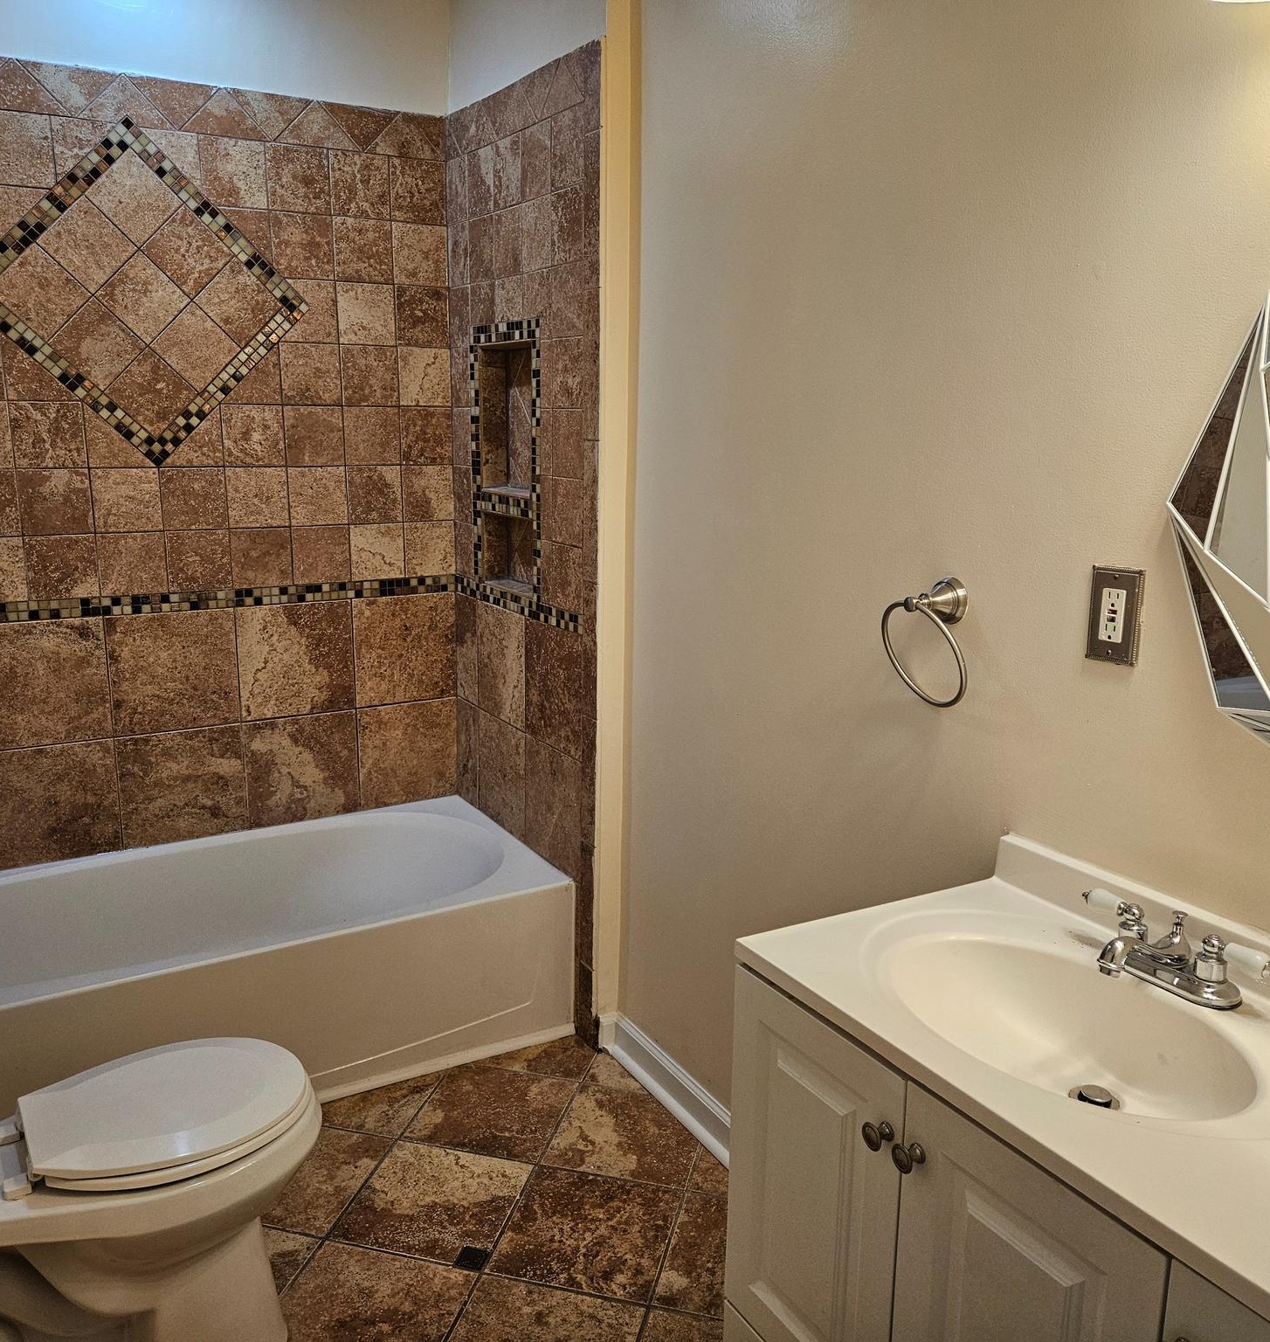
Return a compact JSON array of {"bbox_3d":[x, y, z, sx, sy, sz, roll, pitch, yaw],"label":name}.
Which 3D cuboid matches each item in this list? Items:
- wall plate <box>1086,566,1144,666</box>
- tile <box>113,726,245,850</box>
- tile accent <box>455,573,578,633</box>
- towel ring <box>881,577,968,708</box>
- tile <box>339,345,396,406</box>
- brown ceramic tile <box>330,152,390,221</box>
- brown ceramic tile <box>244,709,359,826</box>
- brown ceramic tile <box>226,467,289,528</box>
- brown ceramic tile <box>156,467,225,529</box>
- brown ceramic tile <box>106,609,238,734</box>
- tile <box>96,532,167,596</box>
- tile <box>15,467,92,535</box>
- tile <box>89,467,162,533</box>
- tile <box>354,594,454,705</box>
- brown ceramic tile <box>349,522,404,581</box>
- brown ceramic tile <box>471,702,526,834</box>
[{"bbox_3d":[0.602,-0.070,1.488,0.012,0.115,0.070,-7,14,-29],"label":"wall plate"},{"bbox_3d":[-1.143,0.289,3.008,0.300,0.281,0.010,-7,14,-30],"label":"tile"},{"bbox_3d":[-0.305,-0.173,2.970,0.010,0.046,0.728,-7,14,-30],"label":"tile accent"},{"bbox_3d":[0.419,-0.038,1.729,0.083,0.188,0.168,-7,14,-29],"label":"towel ring"},{"bbox_3d":[-0.681,-0.761,3.053,0.149,0.149,0.010,-7,14,-30],"label":"tile"},{"bbox_3d":[-0.685,-1.217,2.981,0.147,0.151,0.010,-6,13,-29],"label":"brown ceramic tile"},{"bbox_3d":[-0.881,0.258,3.158,0.300,0.281,0.010,-7,14,-30],"label":"brown ceramic tile"},{"bbox_3d":[-0.949,-0.437,2.987,0.147,0.148,0.010,-6,13,-29],"label":"brown ceramic tile"},{"bbox_3d":[-1.080,-0.422,2.913,0.149,0.148,0.010,-6,13,-29],"label":"brown ceramic tile"},{"bbox_3d":[-1.141,0.002,2.946,0.300,0.300,0.010,-7,14,-30],"label":"brown ceramic tile"},{"bbox_3d":[-1.221,-0.259,2.883,0.149,0.149,0.009,-7,14,-29],"label":"tile"},{"bbox_3d":[-1.348,-0.392,2.762,0.154,0.148,0.010,-6,13,-29],"label":"tile"},{"bbox_3d":[-1.221,-0.406,2.840,0.152,0.149,0.010,-7,15,-30],"label":"tile"},{"bbox_3d":[-0.625,-0.056,3.256,0.294,0.295,0.010,-6,13,-29],"label":"tile"},{"bbox_3d":[-0.691,-0.320,3.181,0.150,0.149,0.010,-7,15,-30],"label":"brown ceramic tile"},{"bbox_3d":[-0.350,0.275,3.165,0.010,0.288,0.295,-7,15,-30],"label":"brown ceramic tile"}]

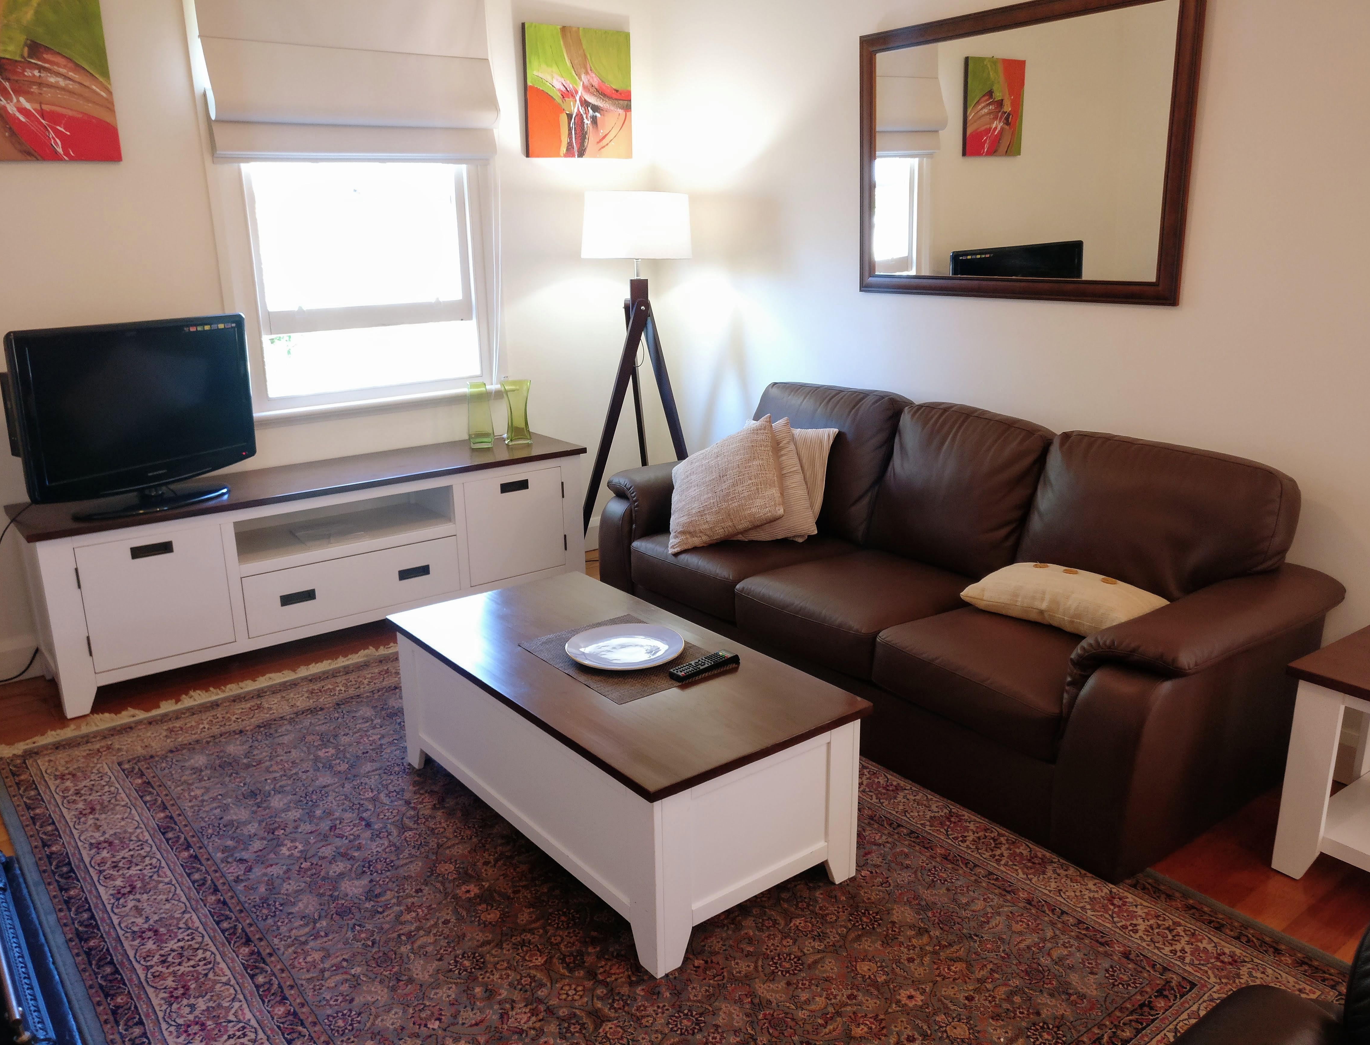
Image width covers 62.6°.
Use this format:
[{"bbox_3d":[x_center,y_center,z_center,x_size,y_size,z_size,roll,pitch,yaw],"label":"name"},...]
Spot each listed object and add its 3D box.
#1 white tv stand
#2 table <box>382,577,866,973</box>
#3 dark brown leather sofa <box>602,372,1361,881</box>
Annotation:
[{"bbox_3d":[-1.285,0.115,4.108,1.929,0.598,0.453,-12,20,-35],"label":"white tv stand"},{"bbox_3d":[-0.193,0.545,2.859,0.613,0.440,1.209,-13,20,-36],"label":"table"},{"bbox_3d":[0.678,0.125,3.481,0.887,0.887,2.196,-12,20,-35],"label":"dark brown leather sofa"}]

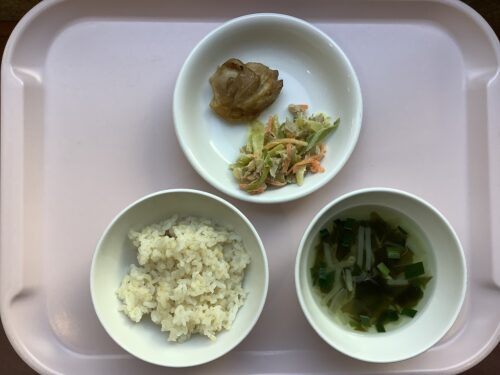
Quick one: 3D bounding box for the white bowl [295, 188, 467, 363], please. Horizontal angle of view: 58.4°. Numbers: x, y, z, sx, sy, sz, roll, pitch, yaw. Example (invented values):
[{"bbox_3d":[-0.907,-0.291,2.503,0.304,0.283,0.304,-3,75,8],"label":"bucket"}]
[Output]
[{"bbox_3d":[0.092,0.063,0.344,0.122,0.058,0.122,0,88,-1],"label":"white bowl"}]

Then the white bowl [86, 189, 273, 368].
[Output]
[{"bbox_3d":[-0.050,0.065,0.344,0.126,0.056,0.126,0,88,-1],"label":"white bowl"}]

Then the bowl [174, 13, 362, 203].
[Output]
[{"bbox_3d":[0.014,-0.060,0.358,0.143,0.036,0.143,0,88,-1],"label":"bowl"}]

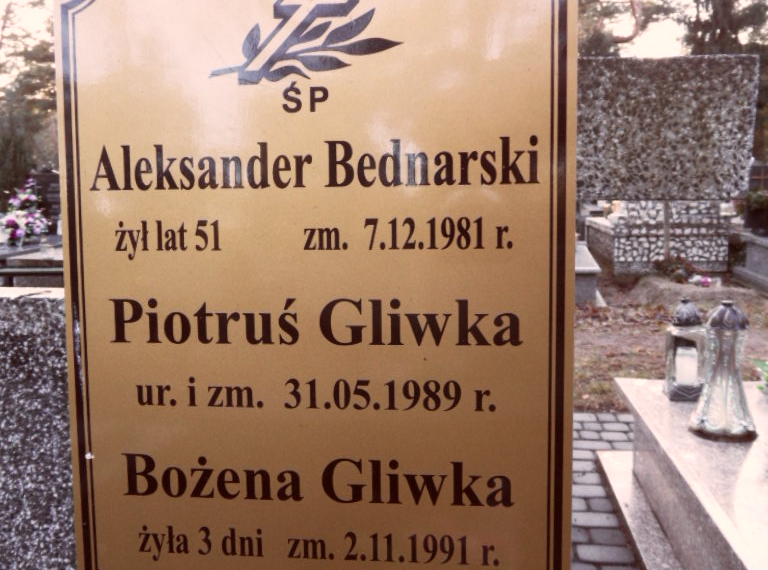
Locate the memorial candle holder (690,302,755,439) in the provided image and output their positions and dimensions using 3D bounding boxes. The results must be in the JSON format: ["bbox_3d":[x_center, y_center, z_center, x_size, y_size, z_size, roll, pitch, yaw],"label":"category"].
[{"bbox_3d":[0.926,0.223,1.925,0.169,0.363,0.169,2,8,24],"label":"memorial candle holder"}]

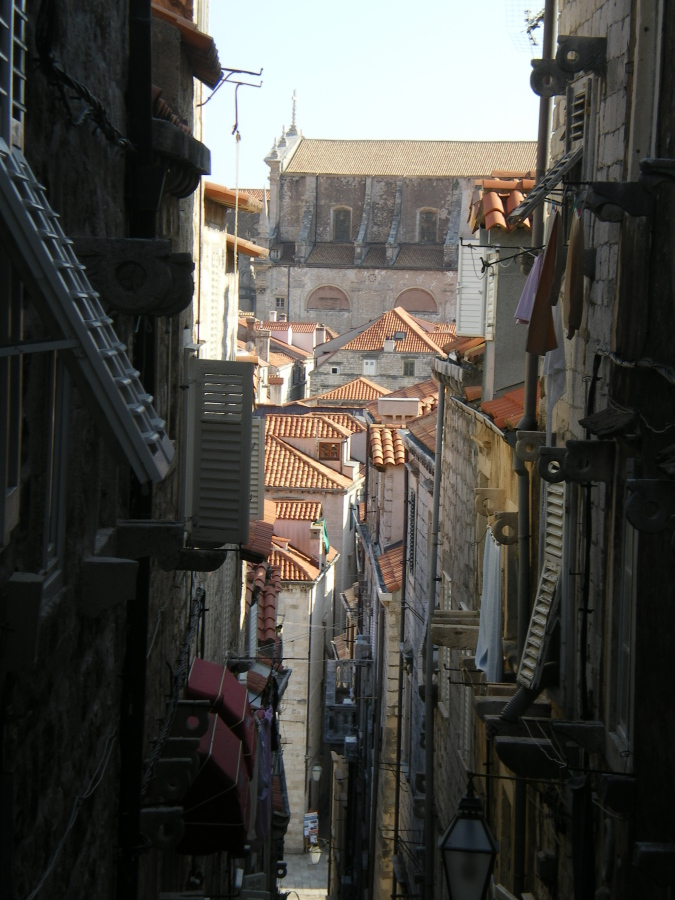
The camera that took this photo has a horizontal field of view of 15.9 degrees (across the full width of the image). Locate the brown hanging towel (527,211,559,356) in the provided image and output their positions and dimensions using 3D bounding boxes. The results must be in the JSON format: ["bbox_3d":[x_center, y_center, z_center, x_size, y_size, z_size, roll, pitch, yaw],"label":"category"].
[{"bbox_3d":[1.441,-1.185,17.000,0.180,1.030,0.350,2,2,-1],"label":"brown hanging towel"}]

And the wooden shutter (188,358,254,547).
[{"bbox_3d":[-0.870,0.019,18.300,0.500,1.400,0.050,3,2,29],"label":"wooden shutter"}]

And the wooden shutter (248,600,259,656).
[{"bbox_3d":[-1.462,3.257,42.000,0.050,1.220,0.650,2,2,7],"label":"wooden shutter"}]

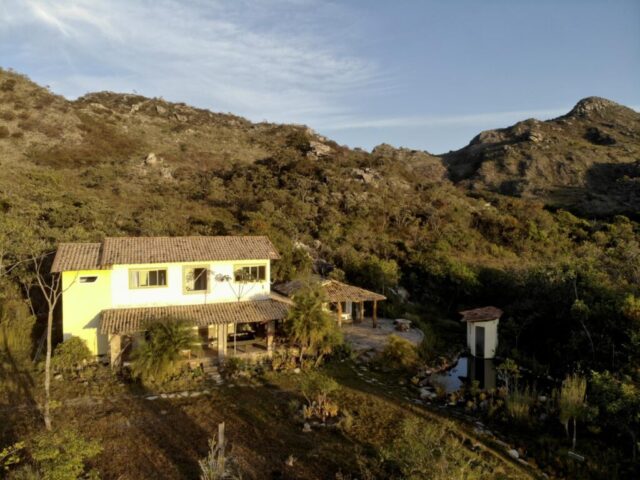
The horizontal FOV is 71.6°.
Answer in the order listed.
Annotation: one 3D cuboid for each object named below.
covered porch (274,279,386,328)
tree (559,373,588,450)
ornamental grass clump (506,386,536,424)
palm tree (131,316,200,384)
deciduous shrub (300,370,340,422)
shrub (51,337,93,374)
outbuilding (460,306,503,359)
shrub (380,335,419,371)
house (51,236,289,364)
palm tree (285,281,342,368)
[{"bbox_3d":[0.603,5.509,40.741,7.000,4.000,9.400,-1,2,-22],"label":"covered porch"},{"bbox_3d":[10.798,7.305,18.900,1.240,3.223,1.300,1,2,30],"label":"tree"},{"bbox_3d":[9.719,7.982,21.400,1.350,1.620,1.350,1,2,25],"label":"ornamental grass clump"},{"bbox_3d":[-9.019,6.450,25.900,3.964,3.850,3.700,-1,2,-19],"label":"palm tree"},{"bbox_3d":[0.024,7.654,21.700,1.898,2.467,1.900,0,2,0],"label":"deciduous shrub"},{"bbox_3d":[-14.674,6.761,26.200,2.406,2.062,2.200,-1,2,-29],"label":"shrub"},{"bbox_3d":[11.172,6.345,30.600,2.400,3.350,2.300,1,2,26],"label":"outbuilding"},{"bbox_3d":[4.981,7.049,27.800,2.309,2.188,2.200,0,2,10],"label":"shrub"},{"bbox_3d":[-10.386,3.776,31.610,14.250,7.900,8.800,-1,2,-22],"label":"house"},{"bbox_3d":[-0.418,5.428,28.500,3.614,5.483,3.600,0,2,-1],"label":"palm tree"}]

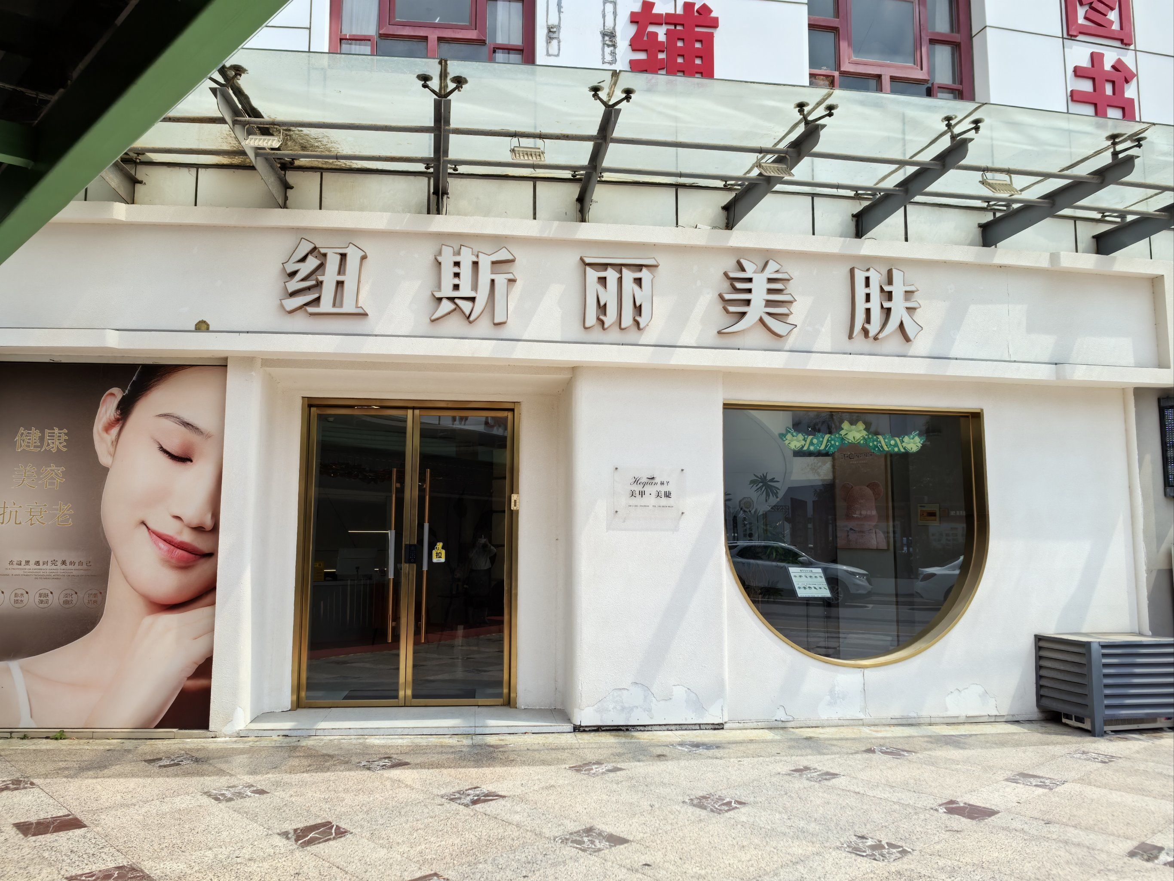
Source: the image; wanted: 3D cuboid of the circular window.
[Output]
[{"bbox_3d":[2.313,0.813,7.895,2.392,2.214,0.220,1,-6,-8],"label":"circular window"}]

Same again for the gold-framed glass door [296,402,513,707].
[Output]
[{"bbox_3d":[-1.554,0.967,7.896,1.857,2.619,0.100,1,-6,-6],"label":"gold-framed glass door"}]

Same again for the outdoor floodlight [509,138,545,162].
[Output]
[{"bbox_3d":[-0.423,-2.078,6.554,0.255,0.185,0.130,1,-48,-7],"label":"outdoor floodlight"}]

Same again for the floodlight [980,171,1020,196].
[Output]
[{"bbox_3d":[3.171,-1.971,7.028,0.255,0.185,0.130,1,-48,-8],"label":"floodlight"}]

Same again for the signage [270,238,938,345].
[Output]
[{"bbox_3d":[0.233,-1.199,7.436,5.232,0.665,0.100,1,-6,-7],"label":"signage"}]

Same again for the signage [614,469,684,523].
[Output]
[{"bbox_3d":[0.510,0.417,7.494,0.593,0.397,0.030,1,-6,-7],"label":"signage"}]

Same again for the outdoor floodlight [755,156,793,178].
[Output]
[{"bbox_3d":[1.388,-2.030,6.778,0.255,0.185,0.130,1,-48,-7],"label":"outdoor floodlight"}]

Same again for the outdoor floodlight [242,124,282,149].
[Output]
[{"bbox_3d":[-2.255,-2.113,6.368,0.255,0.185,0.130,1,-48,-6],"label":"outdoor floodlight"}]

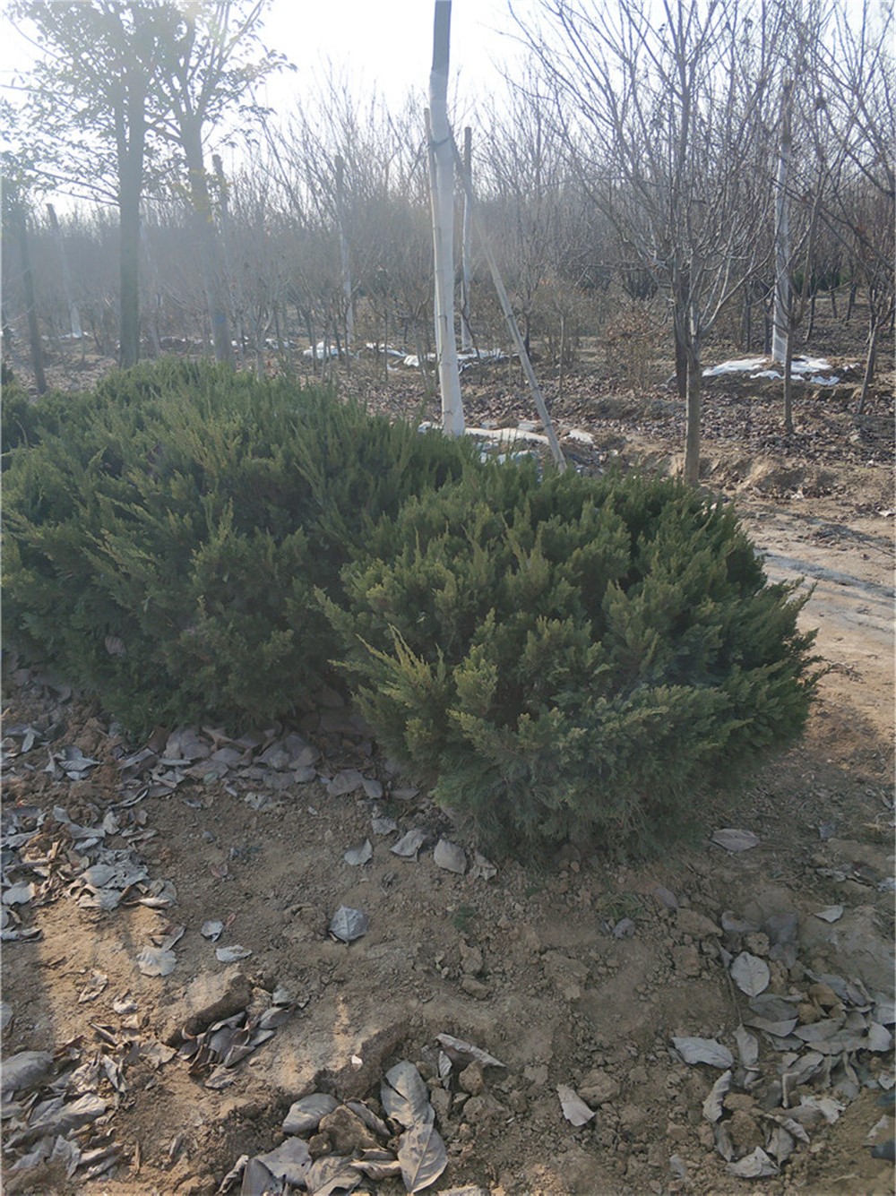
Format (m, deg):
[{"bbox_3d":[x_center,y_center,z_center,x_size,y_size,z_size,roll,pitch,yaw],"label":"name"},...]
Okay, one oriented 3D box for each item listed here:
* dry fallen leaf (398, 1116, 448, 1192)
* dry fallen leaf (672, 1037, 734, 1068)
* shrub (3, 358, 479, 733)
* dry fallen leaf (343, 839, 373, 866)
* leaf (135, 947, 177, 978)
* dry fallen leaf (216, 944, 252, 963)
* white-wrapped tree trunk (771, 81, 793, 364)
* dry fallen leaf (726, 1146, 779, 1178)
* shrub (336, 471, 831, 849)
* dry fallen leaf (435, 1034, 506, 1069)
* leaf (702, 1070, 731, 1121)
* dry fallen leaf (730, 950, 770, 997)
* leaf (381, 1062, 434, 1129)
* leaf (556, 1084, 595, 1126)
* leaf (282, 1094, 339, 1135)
[{"bbox_3d":[-0.043,1.000,1.674,0.088,0.025,0.134,2,19,7],"label":"dry fallen leaf"},{"bbox_3d":[0.519,0.924,1.903,0.124,0.025,0.062,8,20,23],"label":"dry fallen leaf"},{"bbox_3d":[-0.783,-0.224,3.549,1.771,1.293,1.541,-2,18,0],"label":"shrub"},{"bbox_3d":[-0.251,0.721,2.622,0.085,0.030,0.110,0,18,8],"label":"dry fallen leaf"},{"bbox_3d":[-0.699,0.870,2.229,0.104,0.022,0.105,-8,19,-16],"label":"leaf"},{"bbox_3d":[-0.506,0.836,2.191,0.086,0.020,0.038,1,19,4],"label":"dry fallen leaf"},{"bbox_3d":[5.008,-5.507,13.898,0.220,3.911,0.220,-4,18,0],"label":"white-wrapped tree trunk"},{"bbox_3d":[0.543,1.000,1.652,0.092,0.037,0.042,2,19,5],"label":"dry fallen leaf"},{"bbox_3d":[0.353,0.132,2.785,1.401,1.002,1.331,-2,18,0],"label":"shrub"},{"bbox_3d":[0.047,0.917,1.893,0.148,0.040,0.035,6,19,17],"label":"dry fallen leaf"},{"bbox_3d":[0.521,0.958,1.796,0.055,0.030,0.125,9,21,30],"label":"leaf"},{"bbox_3d":[0.683,0.852,2.115,0.086,0.022,0.145,1,18,10],"label":"dry fallen leaf"},{"bbox_3d":[-0.080,0.960,1.796,0.092,0.030,0.151,-2,19,-7],"label":"leaf"},{"bbox_3d":[0.238,0.964,1.784,0.053,0.025,0.091,-5,19,-15],"label":"leaf"},{"bbox_3d":[-0.258,0.970,1.756,0.107,0.040,0.058,-7,20,-20],"label":"leaf"}]

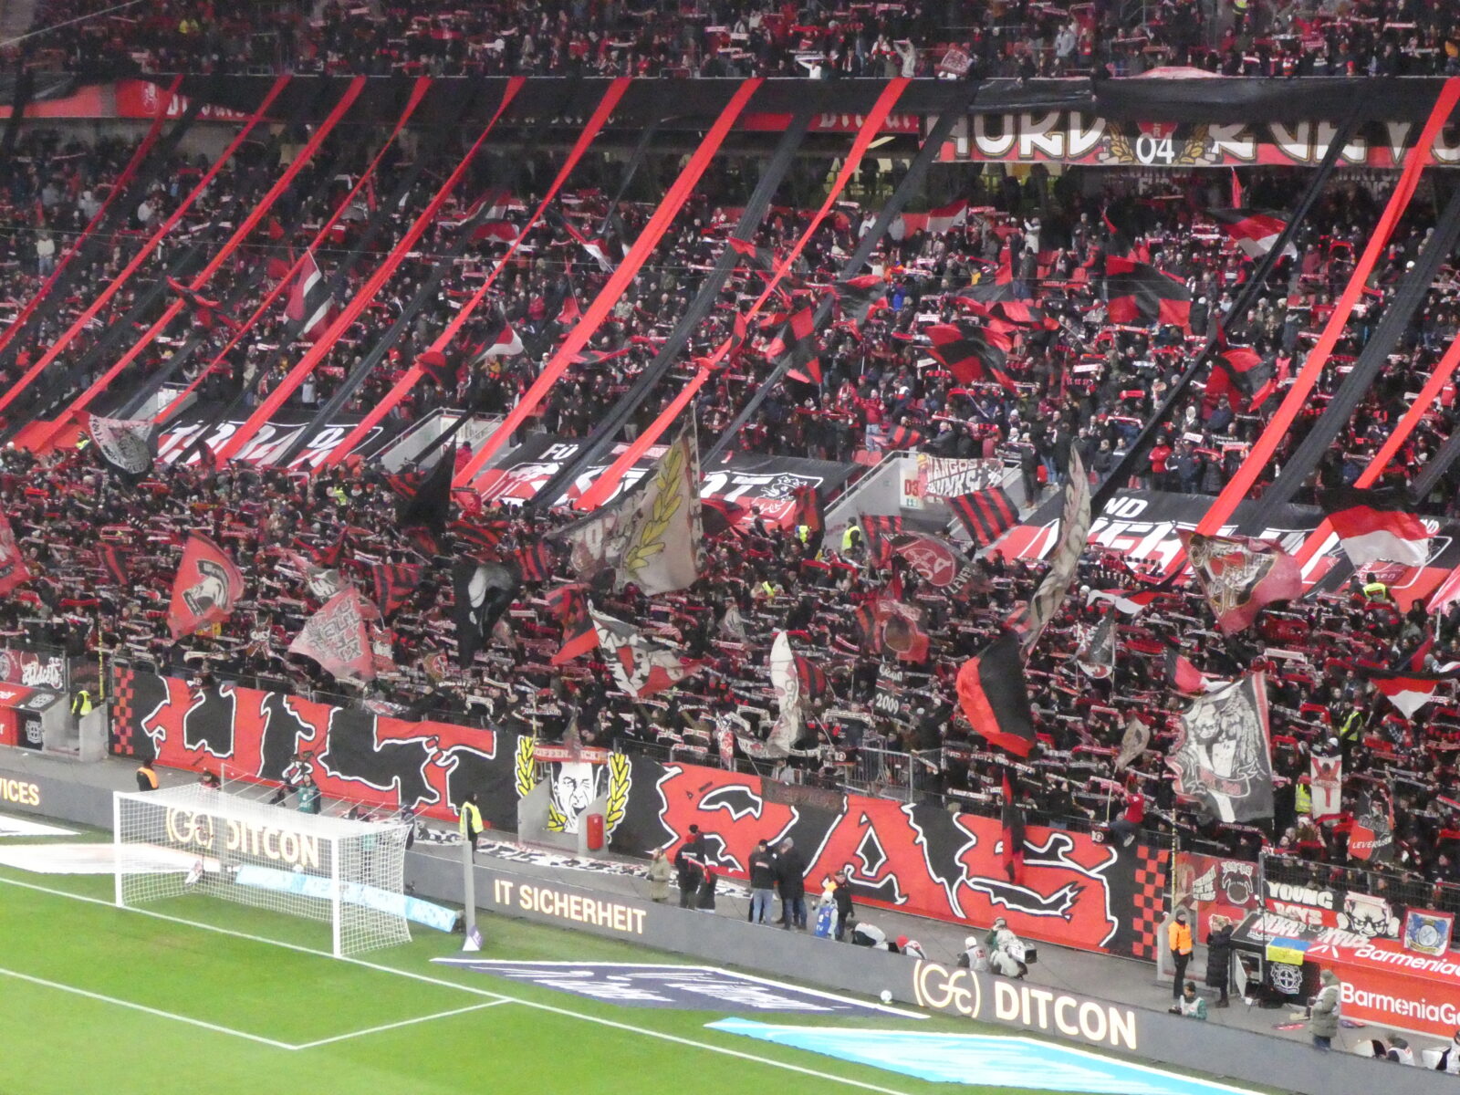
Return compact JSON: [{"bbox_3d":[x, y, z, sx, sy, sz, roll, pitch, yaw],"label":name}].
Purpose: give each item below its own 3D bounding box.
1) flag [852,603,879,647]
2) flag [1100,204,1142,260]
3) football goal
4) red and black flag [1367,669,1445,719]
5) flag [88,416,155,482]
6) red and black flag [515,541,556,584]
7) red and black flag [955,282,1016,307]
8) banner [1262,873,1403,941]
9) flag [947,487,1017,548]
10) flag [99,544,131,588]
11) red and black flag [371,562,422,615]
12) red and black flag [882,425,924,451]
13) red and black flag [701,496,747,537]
[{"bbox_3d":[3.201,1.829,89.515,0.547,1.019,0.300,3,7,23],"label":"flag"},{"bbox_3d":[10.446,-8.418,101.500,1.080,1.450,0.350,1,7,14],"label":"flag"},{"bbox_3d":[-10.080,6.843,81.516,7.560,2.560,2.150,6,9,44],"label":"football goal"},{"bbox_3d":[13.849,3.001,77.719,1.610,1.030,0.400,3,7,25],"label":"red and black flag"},{"bbox_3d":[-17.758,-2.915,110.875,2.000,1.900,0.500,0,6,3],"label":"flag"},{"bbox_3d":[-4.916,0.389,95.956,1.000,1.080,0.300,0,7,7],"label":"red and black flag"},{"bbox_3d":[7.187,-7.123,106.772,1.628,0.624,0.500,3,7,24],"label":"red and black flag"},{"bbox_3d":[11.741,7.082,74.117,3.300,0.740,0.060,6,9,44],"label":"banner"},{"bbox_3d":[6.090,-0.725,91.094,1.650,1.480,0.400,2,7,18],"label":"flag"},{"bbox_3d":[-17.016,0.489,105.062,0.880,1.180,0.300,0,6,2],"label":"flag"},{"bbox_3d":[-8.672,1.080,98.500,1.330,1.420,0.400,2,7,14],"label":"red and black flag"},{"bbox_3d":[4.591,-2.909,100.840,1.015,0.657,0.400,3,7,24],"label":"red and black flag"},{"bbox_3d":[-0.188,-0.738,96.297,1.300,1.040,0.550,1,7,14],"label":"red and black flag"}]

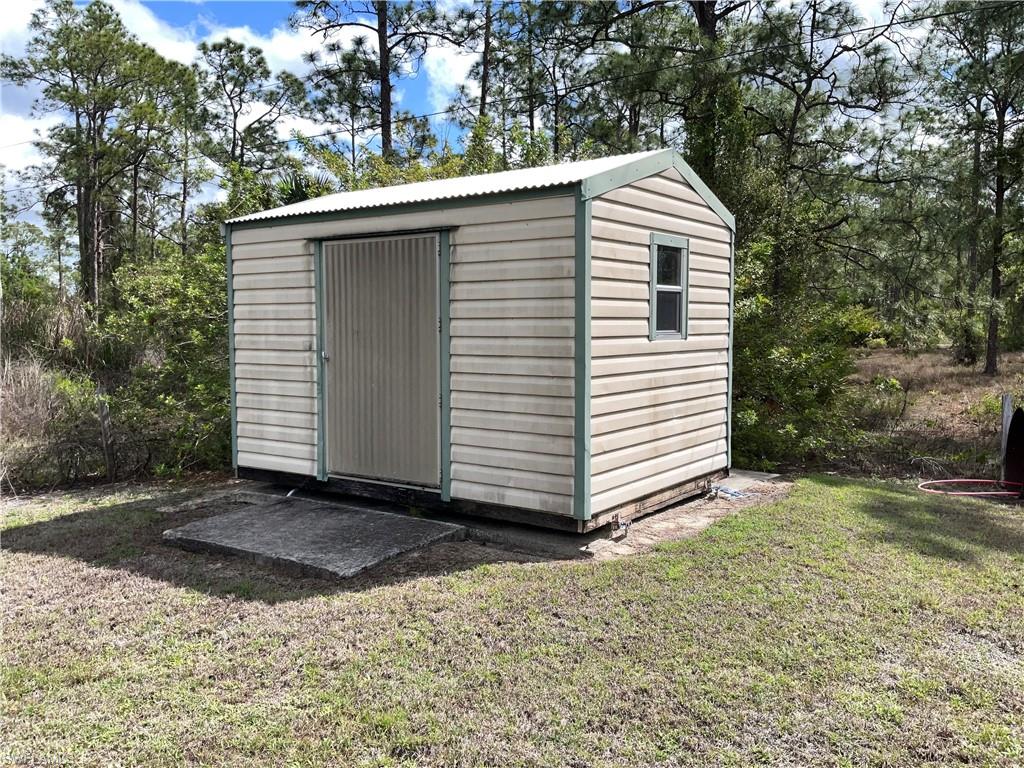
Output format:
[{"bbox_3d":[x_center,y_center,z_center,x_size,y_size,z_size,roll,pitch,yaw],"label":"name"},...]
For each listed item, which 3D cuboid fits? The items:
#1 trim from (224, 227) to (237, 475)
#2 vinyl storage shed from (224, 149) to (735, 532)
[{"bbox_3d":[-2.427,-0.318,7.500,0.086,2.132,0.069,3,5,36],"label":"trim"},{"bbox_3d":[-0.294,-0.489,7.425,3.671,2.605,2.559,3,5,36],"label":"vinyl storage shed"}]

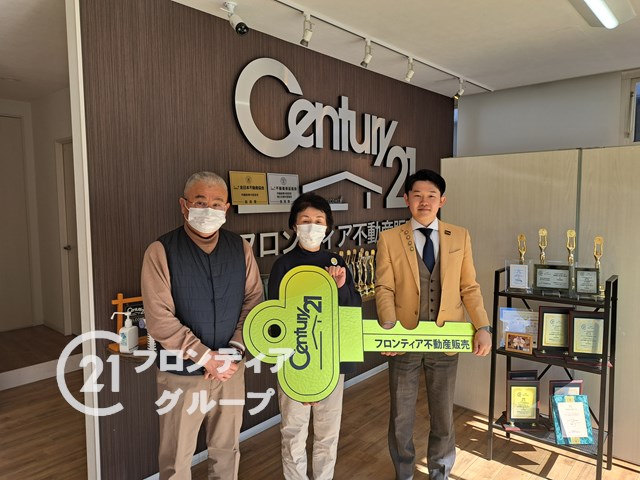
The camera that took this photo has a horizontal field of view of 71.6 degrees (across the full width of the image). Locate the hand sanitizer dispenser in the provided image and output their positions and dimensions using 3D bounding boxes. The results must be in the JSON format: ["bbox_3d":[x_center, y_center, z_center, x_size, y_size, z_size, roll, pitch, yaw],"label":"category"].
[{"bbox_3d":[-0.949,0.448,2.156,0.065,0.190,0.138,2,5,29],"label":"hand sanitizer dispenser"}]

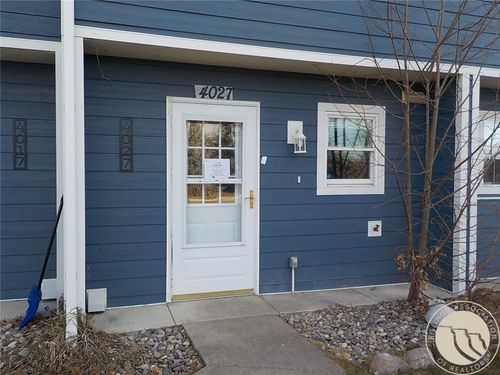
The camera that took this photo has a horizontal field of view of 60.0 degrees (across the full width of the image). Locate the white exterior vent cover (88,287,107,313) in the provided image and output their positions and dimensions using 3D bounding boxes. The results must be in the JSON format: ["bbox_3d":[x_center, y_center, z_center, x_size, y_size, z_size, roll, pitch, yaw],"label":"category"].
[{"bbox_3d":[-1.473,1.083,4.166,0.179,0.198,0.090,0,2,-19],"label":"white exterior vent cover"}]

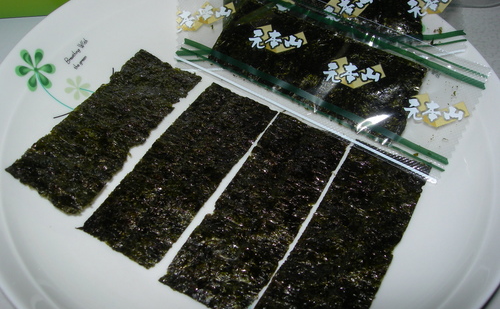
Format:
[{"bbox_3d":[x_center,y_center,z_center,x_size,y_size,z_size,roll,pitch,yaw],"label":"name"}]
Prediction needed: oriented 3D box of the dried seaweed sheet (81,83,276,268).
[{"bbox_3d":[-0.027,0.004,0.229,0.034,0.004,0.091,27,57,17],"label":"dried seaweed sheet"}]

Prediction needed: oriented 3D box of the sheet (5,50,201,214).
[{"bbox_3d":[-0.061,-0.015,0.242,0.036,0.004,0.088,27,57,17],"label":"sheet"}]

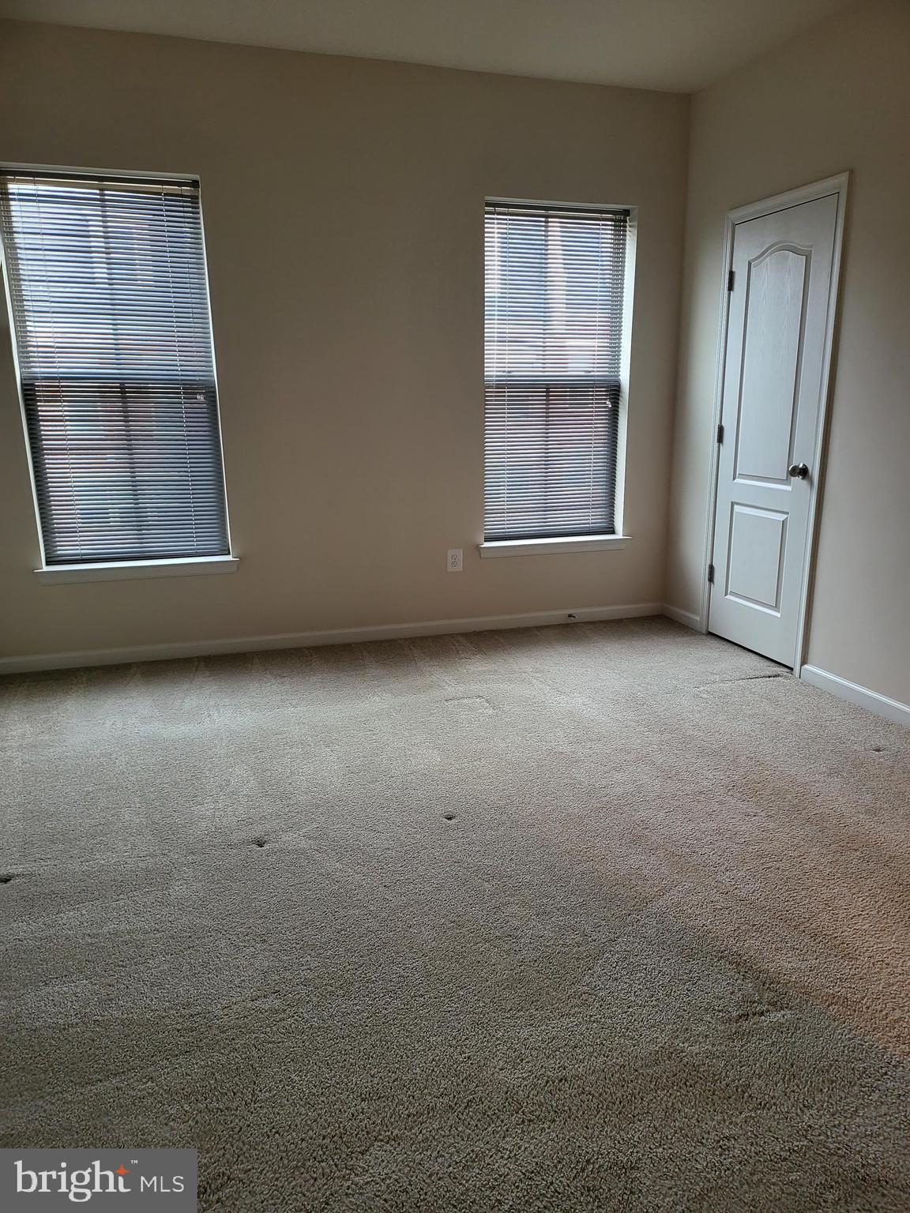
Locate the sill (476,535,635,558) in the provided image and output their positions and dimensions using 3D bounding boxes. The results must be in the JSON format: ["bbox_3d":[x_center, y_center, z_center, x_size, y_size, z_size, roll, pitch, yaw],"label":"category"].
[{"bbox_3d":[0.537,-0.334,4.680,0.903,0.077,0.145,-5,15,-17],"label":"sill"}]

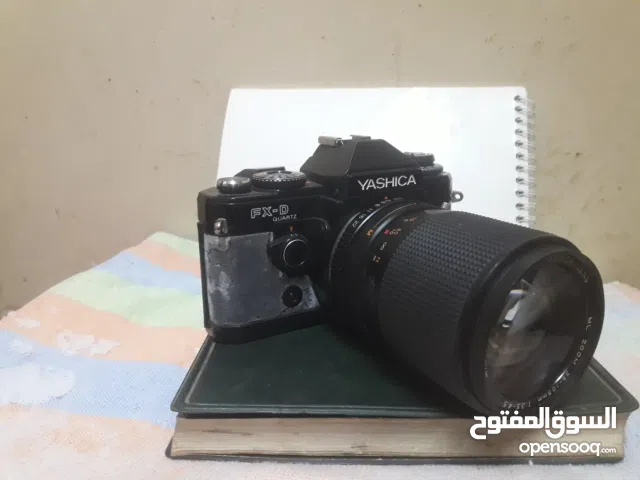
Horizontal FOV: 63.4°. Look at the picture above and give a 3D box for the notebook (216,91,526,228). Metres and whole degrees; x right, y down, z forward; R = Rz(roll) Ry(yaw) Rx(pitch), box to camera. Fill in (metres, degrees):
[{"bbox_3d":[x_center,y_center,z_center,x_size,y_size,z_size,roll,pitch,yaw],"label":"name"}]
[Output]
[{"bbox_3d":[0.032,-0.038,0.338,0.210,0.141,0.013,3,-18,11],"label":"notebook"}]

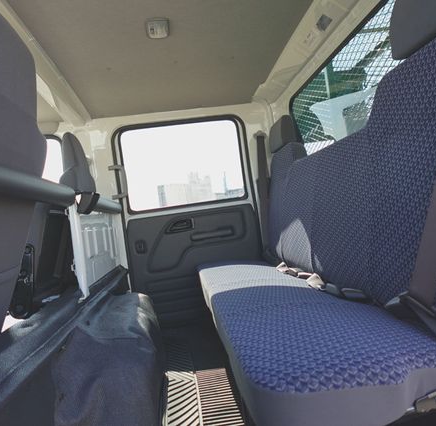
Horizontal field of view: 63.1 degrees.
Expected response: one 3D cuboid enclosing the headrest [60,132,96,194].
[{"bbox_3d":[-0.567,-0.195,1.445,0.095,0.235,0.235,-4,-2,-6],"label":"headrest"}]

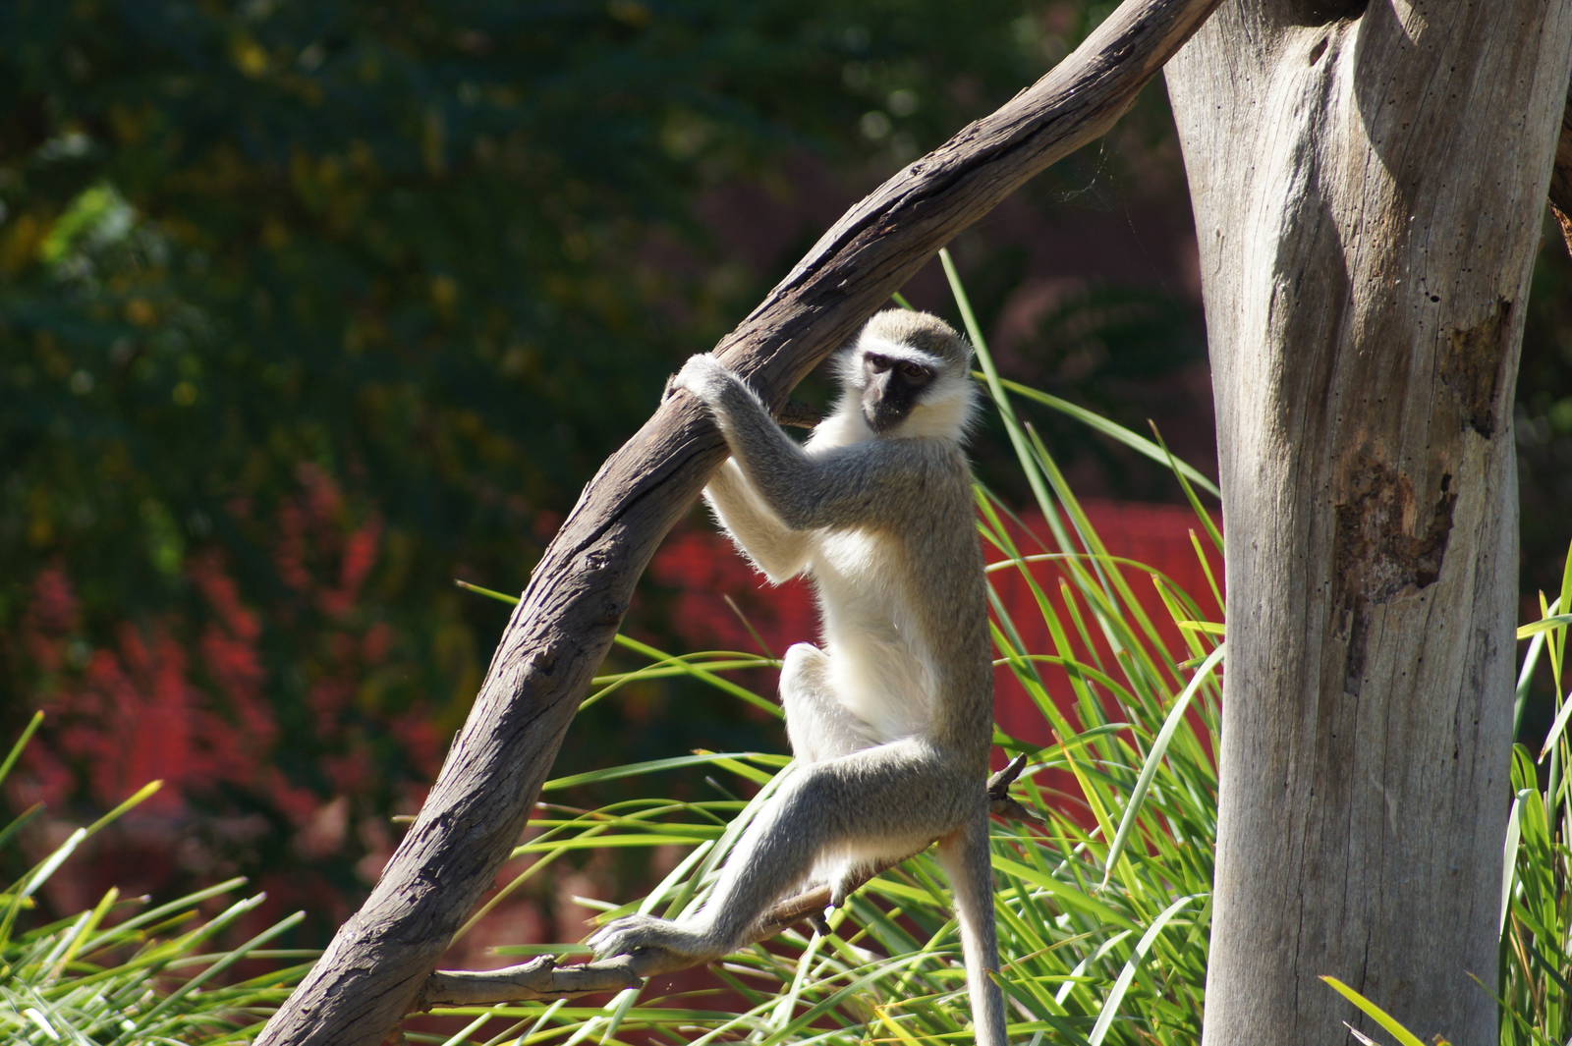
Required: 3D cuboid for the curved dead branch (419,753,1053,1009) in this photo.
[{"bbox_3d":[-0.044,0.275,11.500,0.475,0.185,0.120,0,2,0],"label":"curved dead branch"}]

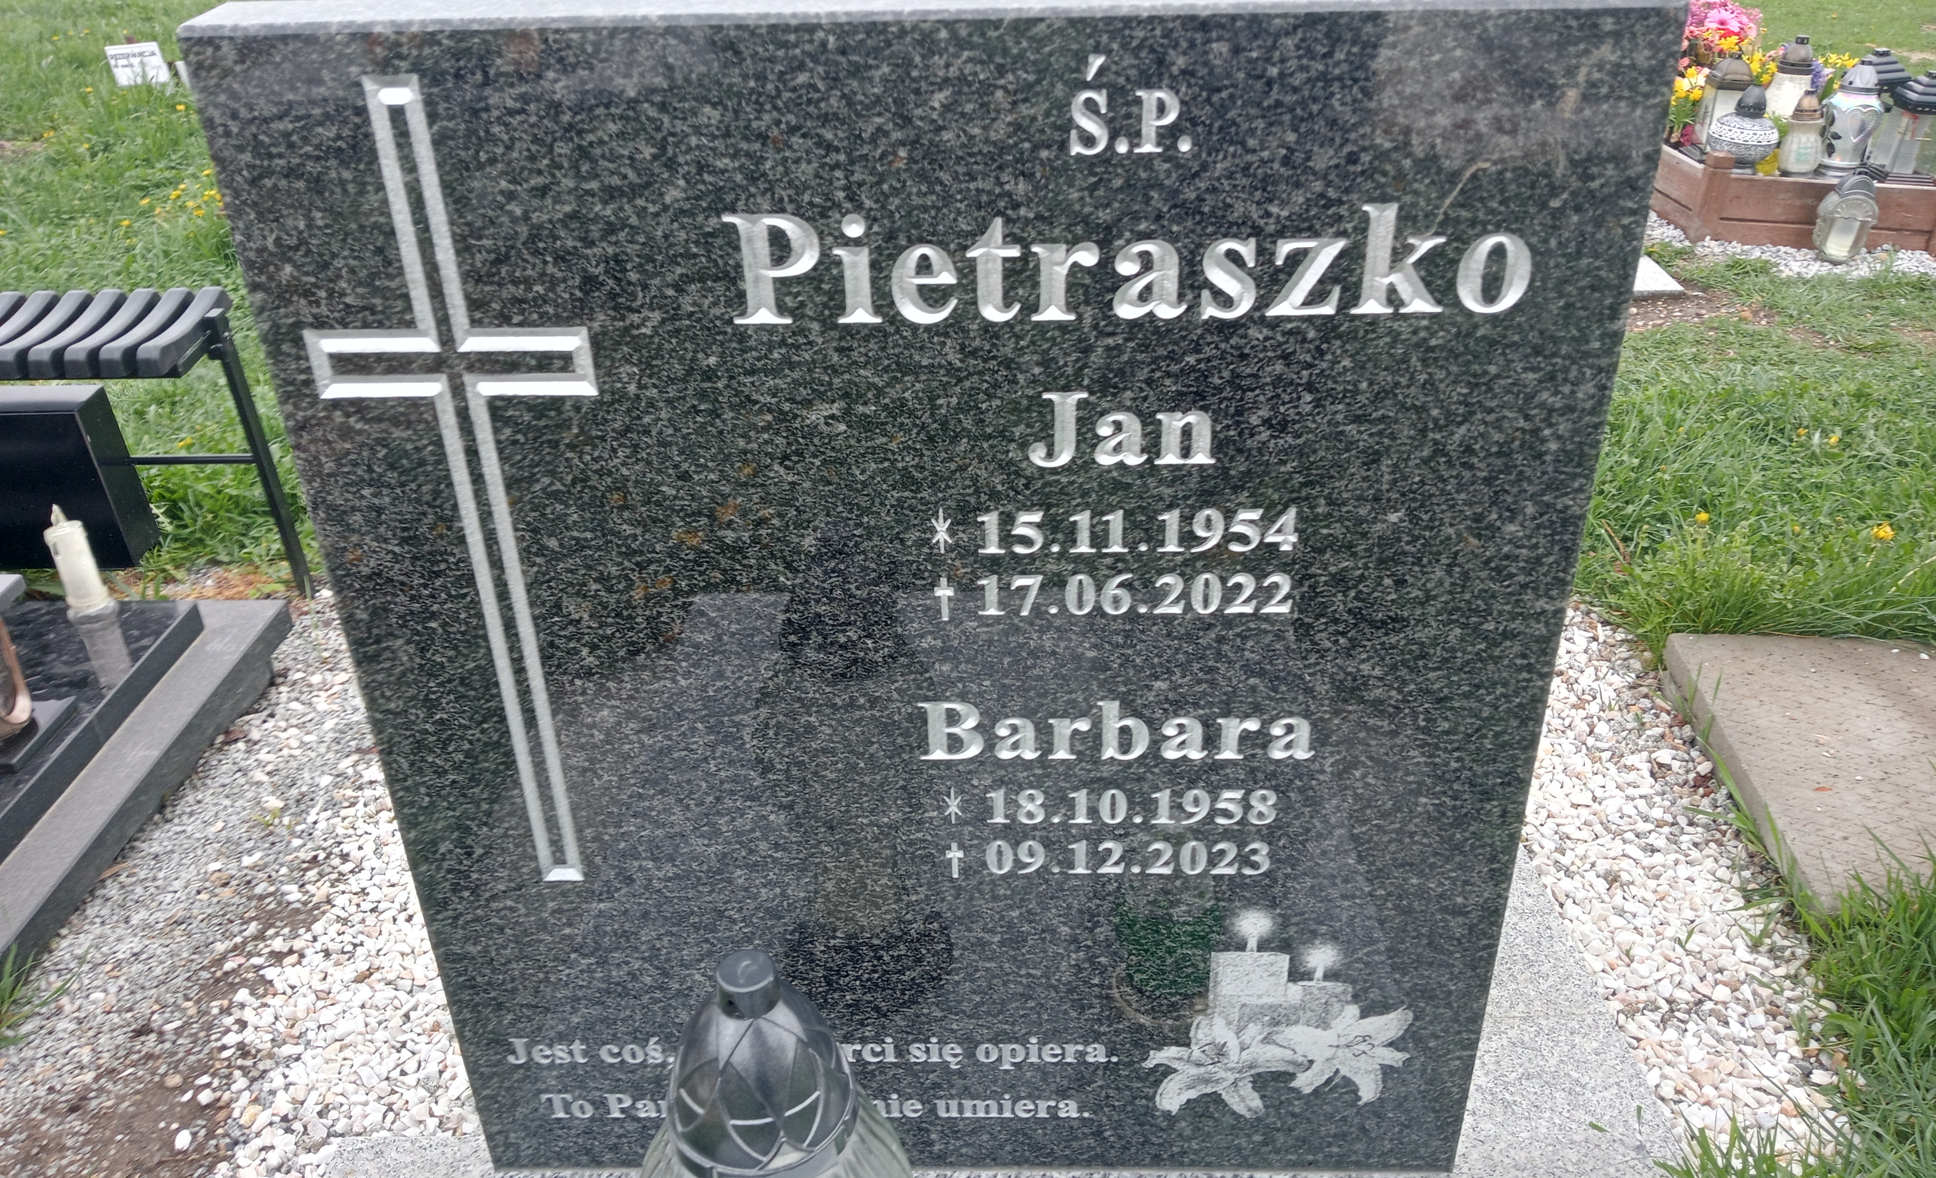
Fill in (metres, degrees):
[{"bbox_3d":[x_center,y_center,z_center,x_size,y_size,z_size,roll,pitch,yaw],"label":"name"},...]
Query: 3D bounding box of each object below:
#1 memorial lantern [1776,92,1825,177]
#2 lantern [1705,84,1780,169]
[{"bbox_3d":[1.948,-1.066,3.666,0.102,0.187,0.102,10,32,20],"label":"memorial lantern"},{"bbox_3d":[1.846,-1.097,3.727,0.163,0.190,0.163,10,32,20],"label":"lantern"}]

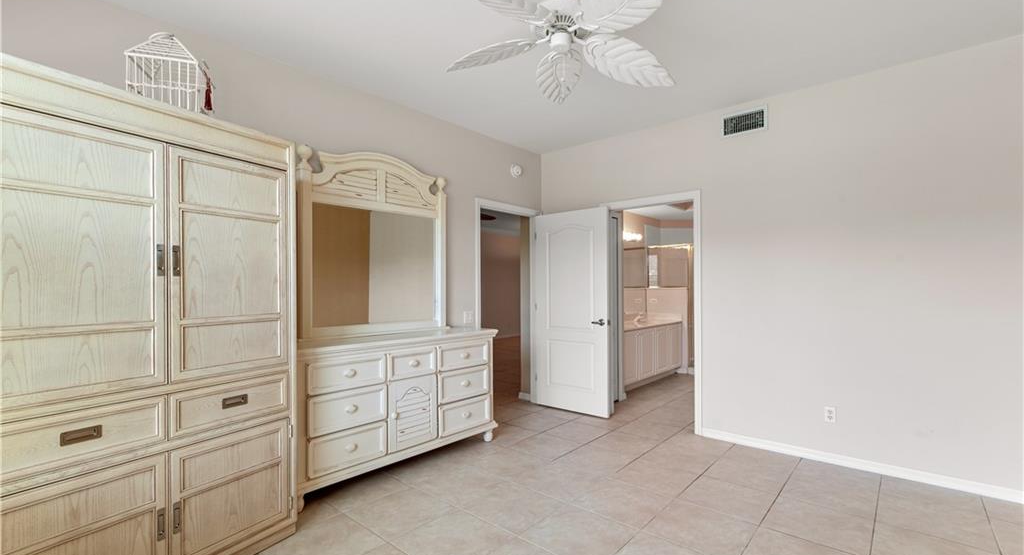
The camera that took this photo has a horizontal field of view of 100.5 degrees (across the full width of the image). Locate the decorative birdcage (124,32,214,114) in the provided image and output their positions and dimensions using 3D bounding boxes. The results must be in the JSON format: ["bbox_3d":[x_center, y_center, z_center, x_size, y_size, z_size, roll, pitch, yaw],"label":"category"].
[{"bbox_3d":[-1.694,-0.969,2.135,0.272,0.475,0.272,0,-1,-20],"label":"decorative birdcage"}]

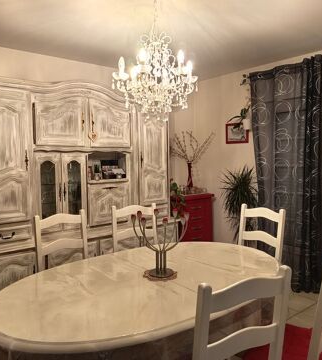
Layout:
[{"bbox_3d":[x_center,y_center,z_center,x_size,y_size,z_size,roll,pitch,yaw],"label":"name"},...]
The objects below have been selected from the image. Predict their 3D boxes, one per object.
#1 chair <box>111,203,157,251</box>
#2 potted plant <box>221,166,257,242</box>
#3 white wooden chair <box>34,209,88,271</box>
[{"bbox_3d":[-0.143,0.736,2.882,0.450,1.000,0.490,-2,4,-26],"label":"chair"},{"bbox_3d":[0.942,0.492,3.970,0.440,1.320,0.440,-4,5,-39],"label":"potted plant"},{"bbox_3d":[-0.642,0.765,2.527,0.450,1.000,0.490,-4,5,-43],"label":"white wooden chair"}]

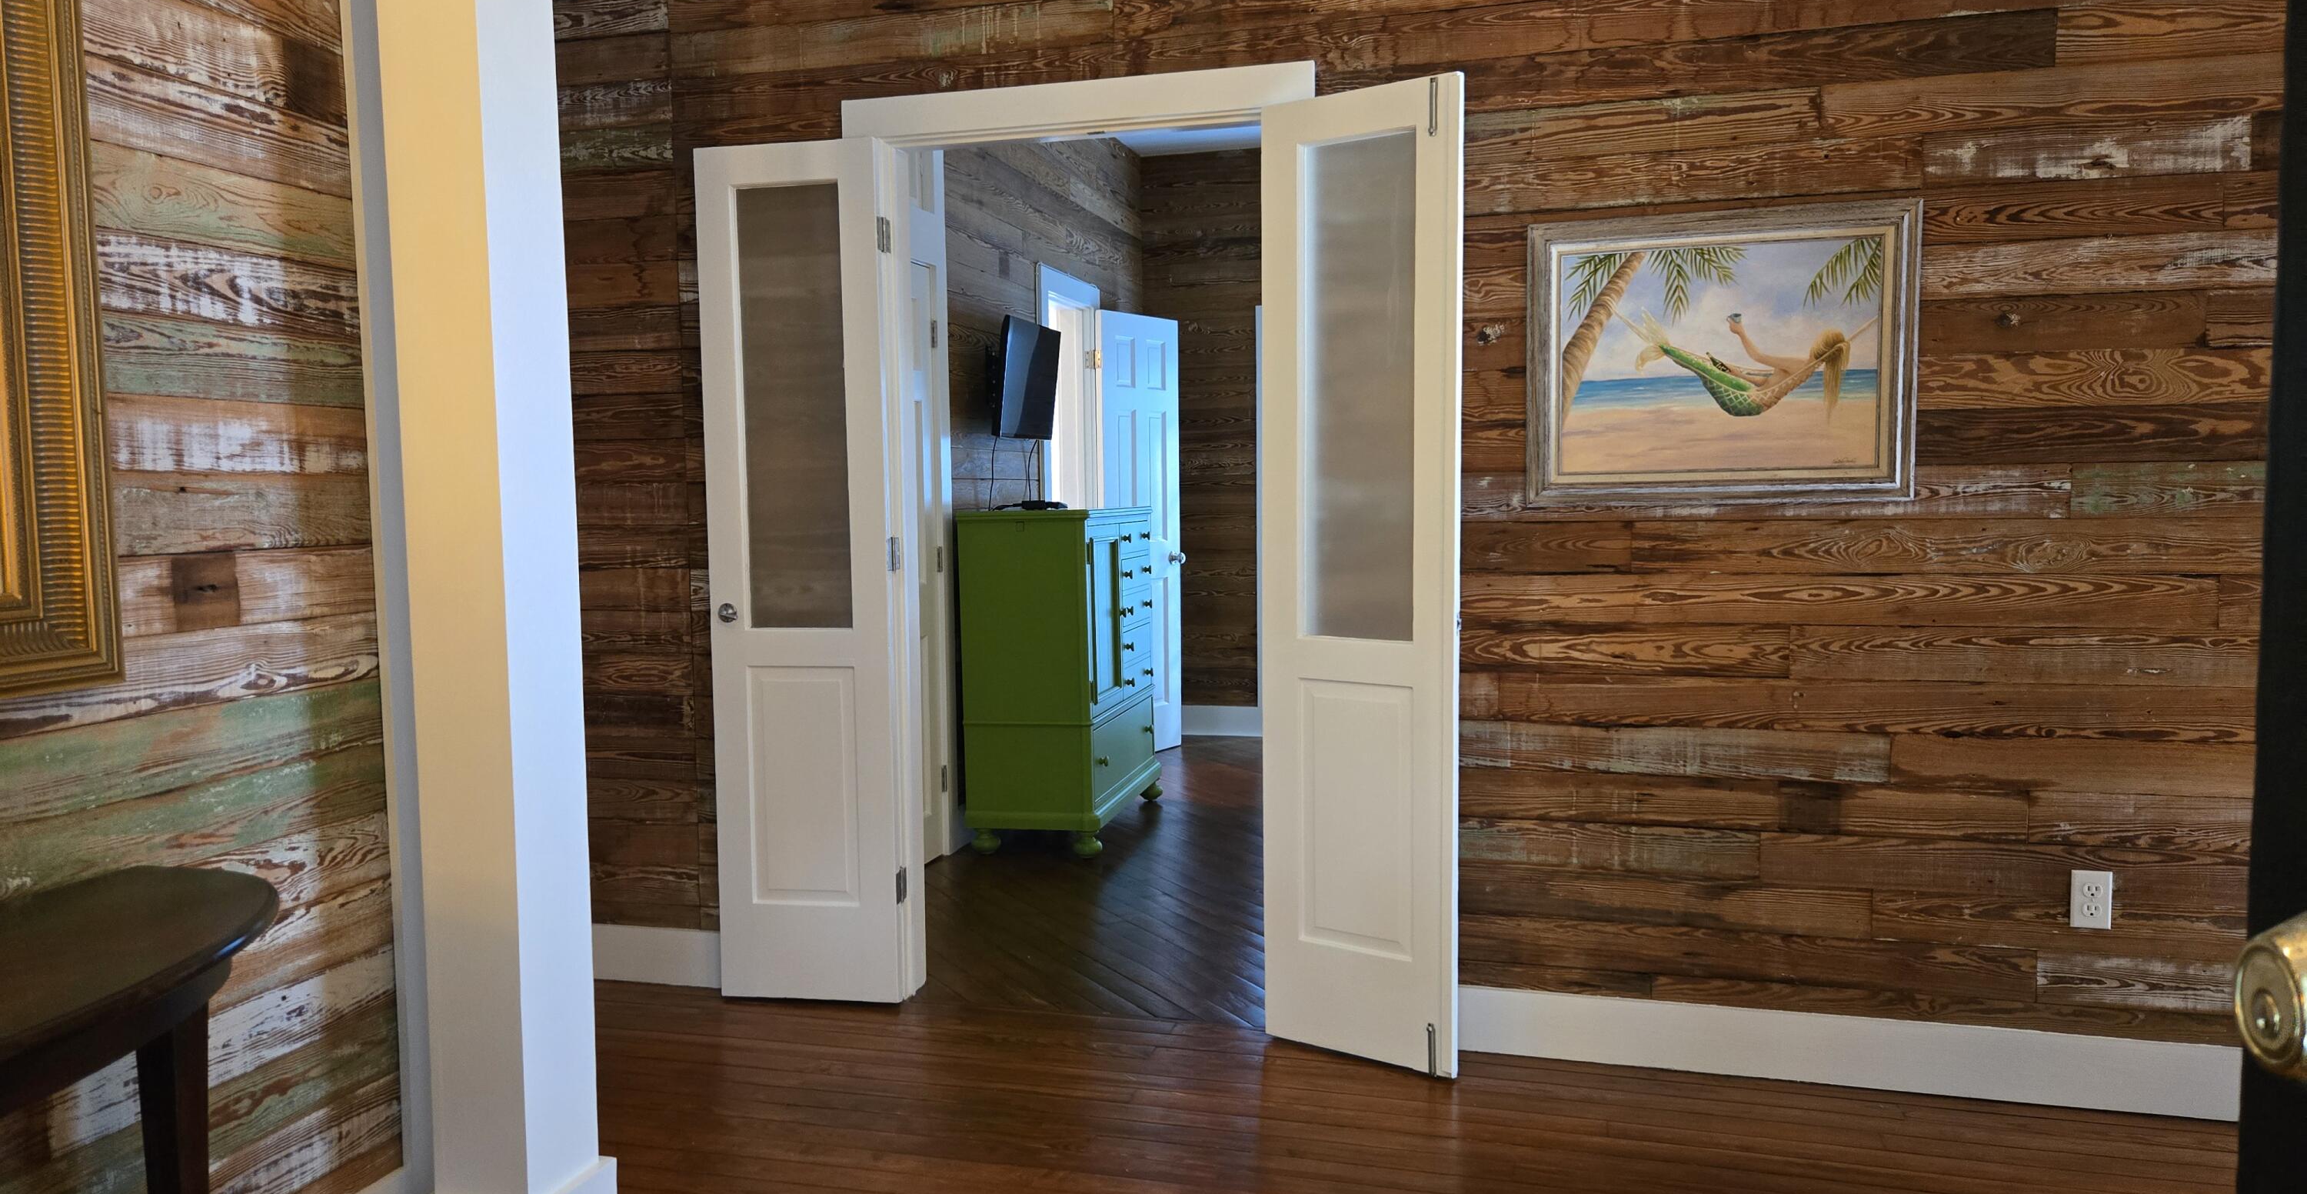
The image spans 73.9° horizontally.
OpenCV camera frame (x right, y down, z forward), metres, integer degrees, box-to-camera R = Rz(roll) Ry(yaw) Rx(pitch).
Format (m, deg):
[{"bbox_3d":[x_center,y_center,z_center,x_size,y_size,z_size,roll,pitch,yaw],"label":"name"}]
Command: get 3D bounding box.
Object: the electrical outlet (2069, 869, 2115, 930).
[{"bbox_3d":[1.845,0.595,3.014,0.070,0.115,0.008,1,4,15],"label":"electrical outlet"}]

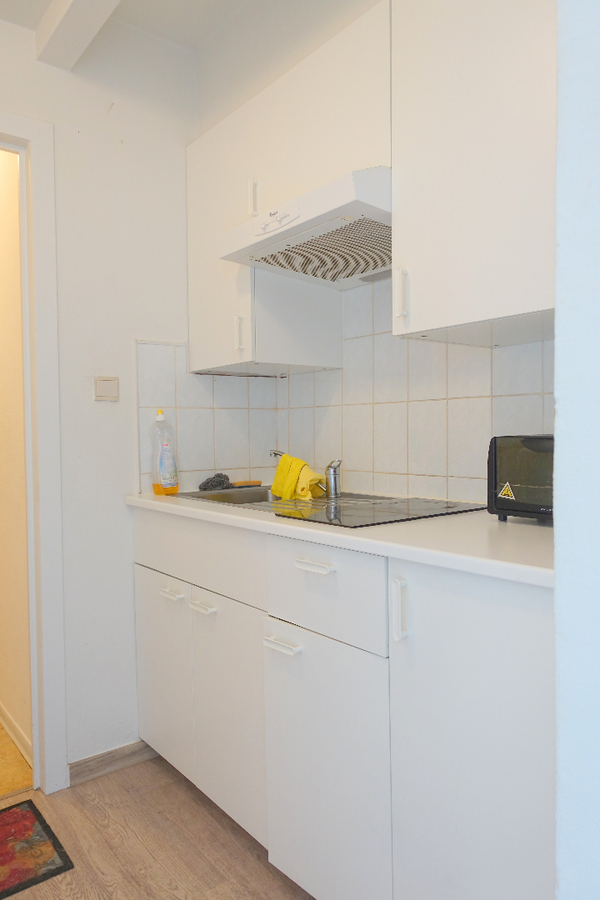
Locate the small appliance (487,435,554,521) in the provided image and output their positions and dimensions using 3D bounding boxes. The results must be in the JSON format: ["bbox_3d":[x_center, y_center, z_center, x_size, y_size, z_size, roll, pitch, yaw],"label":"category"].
[{"bbox_3d":[0.650,0.066,1.351,0.245,0.207,0.370,-2,2,-40],"label":"small appliance"}]

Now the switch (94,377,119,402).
[{"bbox_3d":[-0.633,-0.200,1.975,0.080,0.079,0.014,-2,2,-40],"label":"switch"}]

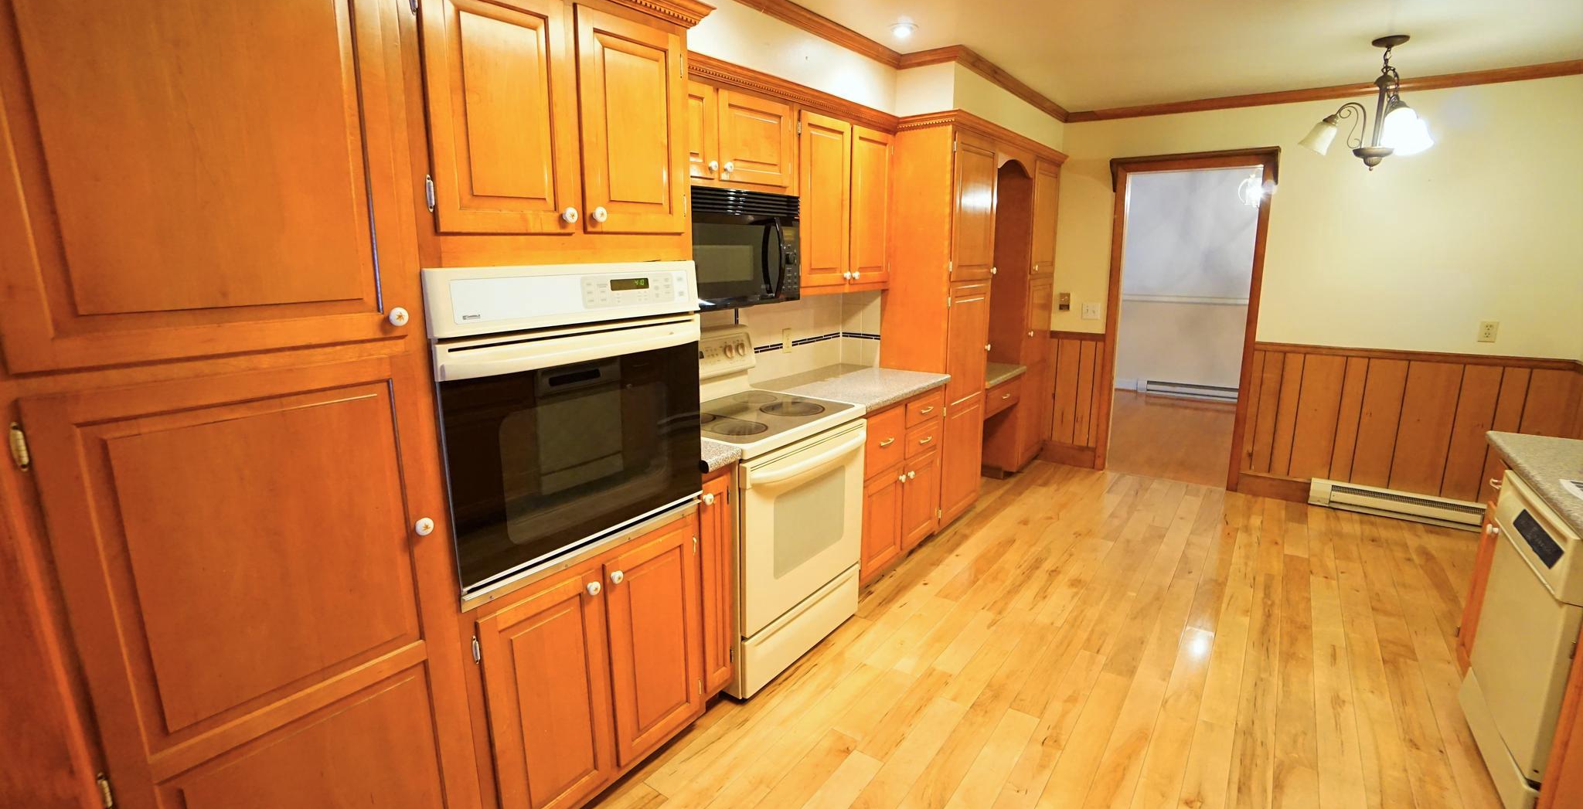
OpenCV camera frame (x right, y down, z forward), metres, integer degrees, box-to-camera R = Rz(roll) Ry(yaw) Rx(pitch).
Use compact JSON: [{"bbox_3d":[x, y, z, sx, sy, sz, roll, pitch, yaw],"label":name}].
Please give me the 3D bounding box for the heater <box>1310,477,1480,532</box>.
[{"bbox_3d":[3.584,0.598,3.854,0.870,0.171,0.070,9,15,36],"label":"heater"}]

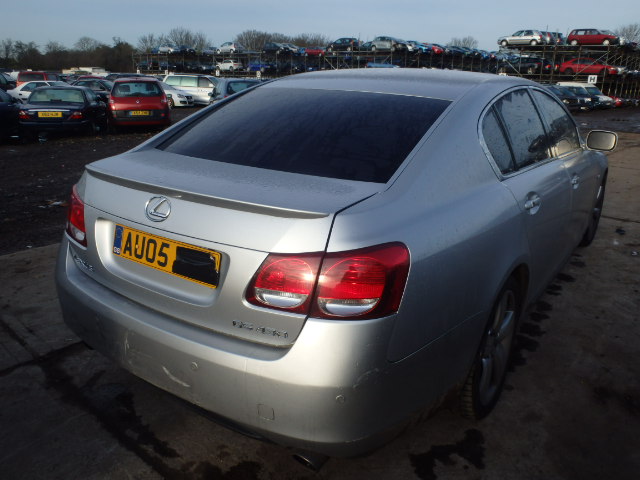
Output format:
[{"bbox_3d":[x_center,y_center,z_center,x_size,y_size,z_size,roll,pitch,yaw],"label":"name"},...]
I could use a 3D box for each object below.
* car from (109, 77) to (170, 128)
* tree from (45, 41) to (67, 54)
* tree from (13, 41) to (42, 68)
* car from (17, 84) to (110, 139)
[{"bbox_3d":[-6.089,-4.669,17.642,1.800,1.620,4.260,-5,18,-16],"label":"car"},{"bbox_3d":[-49.601,-33.623,98.127,4.122,7.488,4.122,1,18,0],"label":"tree"},{"bbox_3d":[-52.022,-31.969,93.100,5.331,7.307,5.331,1,18,0],"label":"tree"},{"bbox_3d":[-7.503,-3.944,15.539,1.810,1.330,4.950,-4,18,-15],"label":"car"}]

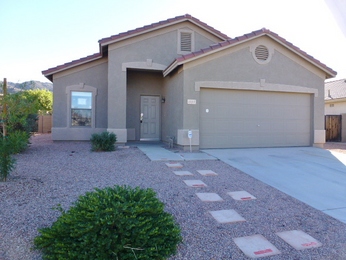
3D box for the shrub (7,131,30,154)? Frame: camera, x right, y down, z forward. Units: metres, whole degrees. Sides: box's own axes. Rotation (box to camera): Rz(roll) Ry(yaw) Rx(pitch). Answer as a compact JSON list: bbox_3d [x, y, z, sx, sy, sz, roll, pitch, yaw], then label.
[{"bbox_3d":[-4.820,0.375,7.400,0.740,0.730,0.720,0,-1,0],"label":"shrub"}]

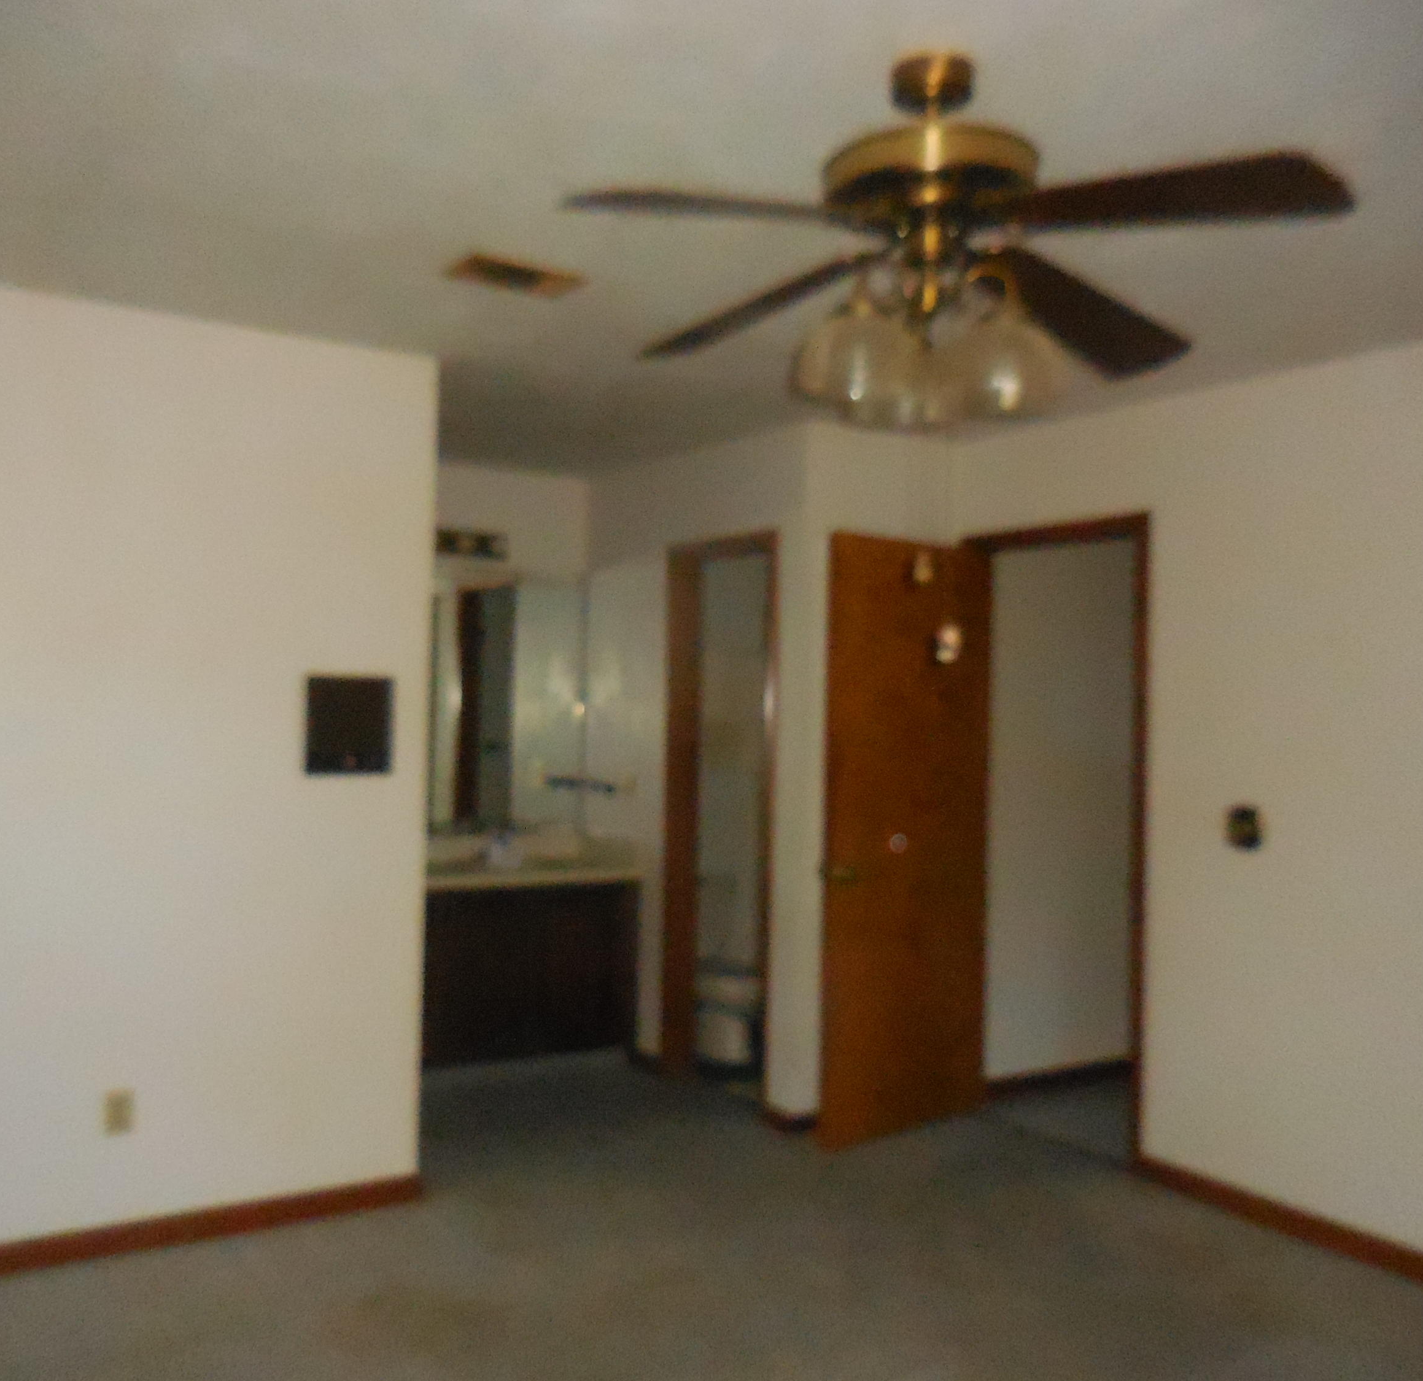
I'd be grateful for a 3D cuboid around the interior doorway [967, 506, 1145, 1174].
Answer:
[{"bbox_3d":[1.185,0.479,4.585,0.130,2.080,0.860,1,0,-32],"label":"interior doorway"}]

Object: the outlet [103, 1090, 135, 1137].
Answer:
[{"bbox_3d":[-1.525,1.090,3.424,0.074,0.122,0.015,1,0,-32],"label":"outlet"}]

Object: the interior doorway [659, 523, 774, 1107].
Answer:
[{"bbox_3d":[0.057,0.462,5.040,0.130,2.070,0.770,1,0,-32],"label":"interior doorway"}]

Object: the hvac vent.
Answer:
[{"bbox_3d":[-0.452,-0.952,3.092,0.280,0.025,0.190,1,0,-32],"label":"hvac vent"}]

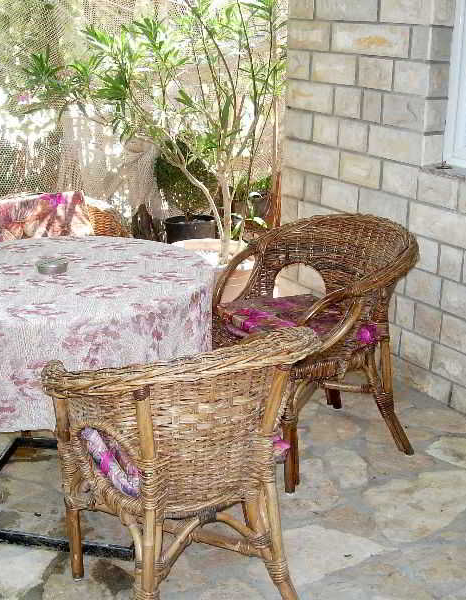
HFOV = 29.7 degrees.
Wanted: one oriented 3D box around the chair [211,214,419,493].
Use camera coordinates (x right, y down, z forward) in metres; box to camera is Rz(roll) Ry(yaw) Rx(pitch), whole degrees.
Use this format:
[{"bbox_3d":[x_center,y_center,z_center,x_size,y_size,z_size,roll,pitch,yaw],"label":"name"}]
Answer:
[{"bbox_3d":[0.318,0.151,3.125,0.610,0.820,0.640,-10,21,-30],"label":"chair"}]

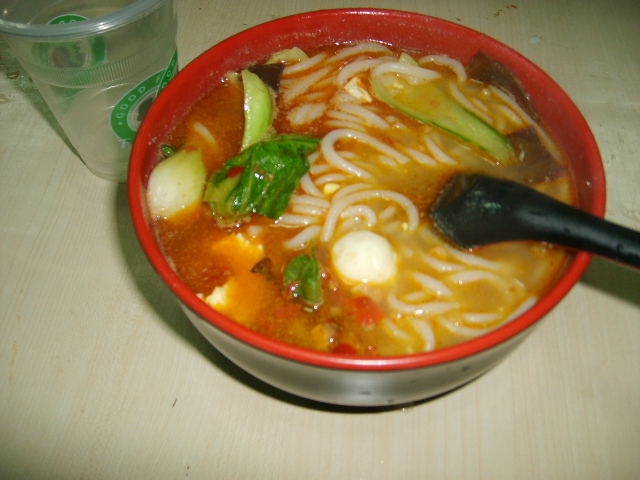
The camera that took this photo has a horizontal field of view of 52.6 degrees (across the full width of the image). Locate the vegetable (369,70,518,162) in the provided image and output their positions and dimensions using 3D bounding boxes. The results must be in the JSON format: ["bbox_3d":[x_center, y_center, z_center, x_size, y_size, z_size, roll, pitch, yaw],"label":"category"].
[{"bbox_3d":[0.055,-0.055,0.293,0.071,0.009,0.022,33,62,21],"label":"vegetable"}]

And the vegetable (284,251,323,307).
[{"bbox_3d":[-0.005,0.016,0.243,0.014,0.007,0.023,-9,56,-6],"label":"vegetable"}]

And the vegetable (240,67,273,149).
[{"bbox_3d":[-0.027,-0.056,0.290,0.014,0.014,0.044,-3,55,-2],"label":"vegetable"}]

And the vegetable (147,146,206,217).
[{"bbox_3d":[-0.057,-0.022,0.267,0.022,0.018,0.029,16,57,11],"label":"vegetable"}]

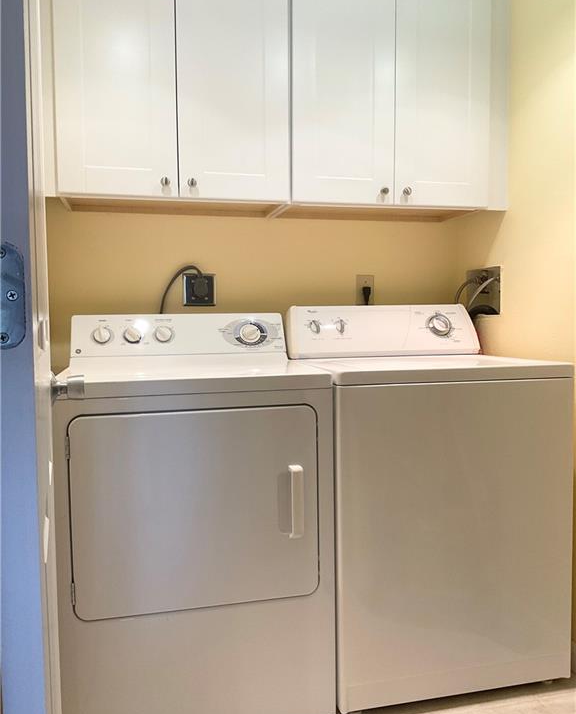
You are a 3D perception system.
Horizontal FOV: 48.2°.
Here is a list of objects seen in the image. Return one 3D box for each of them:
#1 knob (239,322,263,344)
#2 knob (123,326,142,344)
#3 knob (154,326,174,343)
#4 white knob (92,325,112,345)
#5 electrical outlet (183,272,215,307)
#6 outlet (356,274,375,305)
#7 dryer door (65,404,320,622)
[{"bbox_3d":[-0.117,-0.076,2.014,0.064,0.064,0.030,-1,-12,-14],"label":"knob"},{"bbox_3d":[-0.466,-0.067,1.929,0.052,0.052,0.028,-1,-12,-14],"label":"knob"},{"bbox_3d":[-0.375,-0.068,1.951,0.052,0.052,0.028,-1,-12,-14],"label":"knob"},{"bbox_3d":[-0.551,-0.065,1.908,0.052,0.052,0.028,-1,-12,-14],"label":"white knob"},{"bbox_3d":[-0.310,-0.237,2.266,0.116,0.114,0.030,-1,3,-14],"label":"electrical outlet"},{"bbox_3d":[0.295,-0.249,2.417,0.070,0.114,0.018,-1,3,-14],"label":"outlet"},{"bbox_3d":[-0.206,0.366,1.536,0.596,0.484,0.060,-1,3,-14],"label":"dryer door"}]

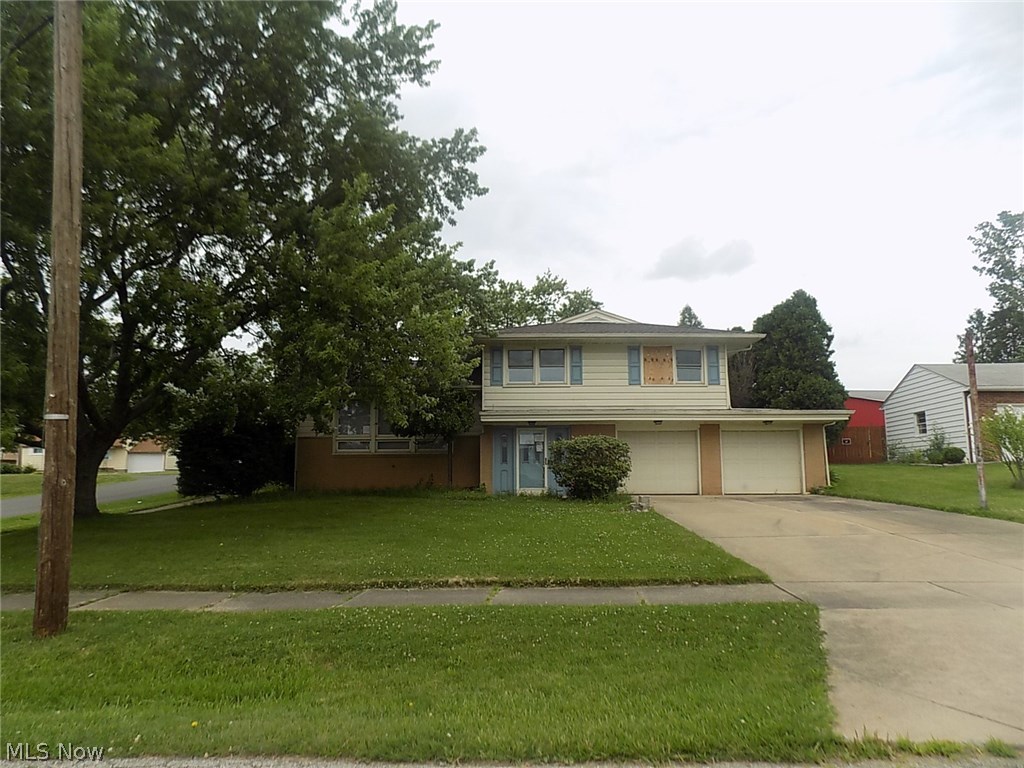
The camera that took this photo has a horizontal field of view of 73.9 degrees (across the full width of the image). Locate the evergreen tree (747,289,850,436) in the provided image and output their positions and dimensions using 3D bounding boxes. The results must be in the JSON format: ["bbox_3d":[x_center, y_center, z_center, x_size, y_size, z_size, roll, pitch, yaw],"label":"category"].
[{"bbox_3d":[14.013,-0.271,33.513,4.900,8.800,4.800,0,-7,0],"label":"evergreen tree"}]

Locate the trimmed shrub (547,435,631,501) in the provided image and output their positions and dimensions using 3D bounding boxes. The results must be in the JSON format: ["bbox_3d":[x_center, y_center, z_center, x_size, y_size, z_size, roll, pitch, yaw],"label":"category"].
[{"bbox_3d":[2.388,2.591,21.242,2.500,1.950,2.350,0,-7,0],"label":"trimmed shrub"}]

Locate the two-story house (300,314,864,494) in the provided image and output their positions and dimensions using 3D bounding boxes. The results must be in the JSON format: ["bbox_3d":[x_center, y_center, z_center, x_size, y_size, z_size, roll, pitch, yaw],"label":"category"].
[{"bbox_3d":[1.654,0.806,27.025,19.000,6.900,9.500,0,-8,1],"label":"two-story house"}]

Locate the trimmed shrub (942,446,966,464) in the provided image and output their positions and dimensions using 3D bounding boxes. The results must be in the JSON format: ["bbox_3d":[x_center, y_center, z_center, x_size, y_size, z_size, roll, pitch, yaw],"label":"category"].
[{"bbox_3d":[17.009,2.748,26.154,0.920,0.720,0.920,0,-7,0],"label":"trimmed shrub"}]

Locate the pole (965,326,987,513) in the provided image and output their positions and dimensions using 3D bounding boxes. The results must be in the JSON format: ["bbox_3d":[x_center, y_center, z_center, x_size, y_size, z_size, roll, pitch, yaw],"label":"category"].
[{"bbox_3d":[10.785,0.869,15.764,0.170,4.150,0.170,0,-7,0],"label":"pole"}]

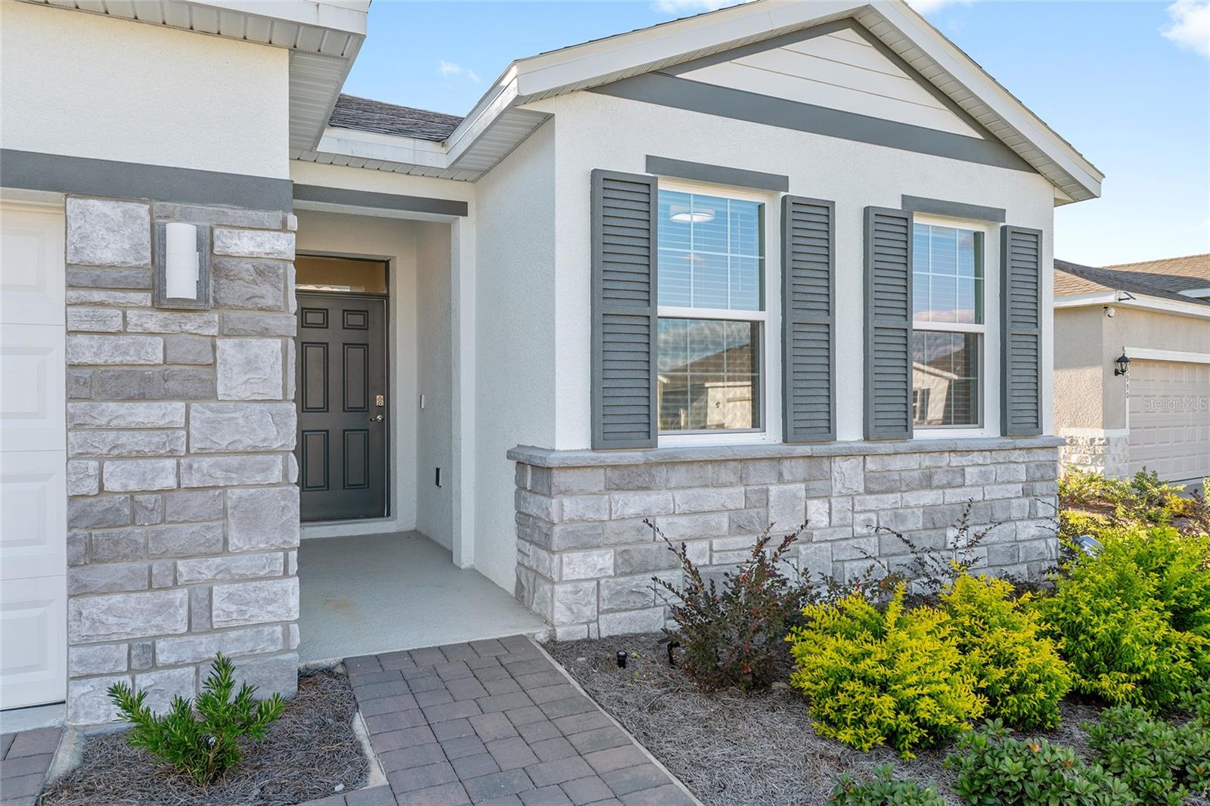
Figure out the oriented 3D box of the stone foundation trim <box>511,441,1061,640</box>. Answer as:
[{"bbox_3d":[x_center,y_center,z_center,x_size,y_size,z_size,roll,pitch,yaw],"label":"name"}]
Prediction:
[{"bbox_3d":[1.408,0.757,5.334,4.090,1.015,0.643,0,1,-25],"label":"stone foundation trim"}]

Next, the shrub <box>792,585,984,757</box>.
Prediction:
[{"bbox_3d":[1.156,1.049,3.319,0.784,0.603,0.744,0,0,0],"label":"shrub"}]

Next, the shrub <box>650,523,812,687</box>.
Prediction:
[{"bbox_3d":[0.594,0.935,3.800,0.703,0.764,0.663,0,0,0],"label":"shrub"}]

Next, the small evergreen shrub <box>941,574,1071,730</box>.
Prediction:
[{"bbox_3d":[1.765,1.057,3.600,0.683,0.583,0.683,0,1,-25],"label":"small evergreen shrub"}]

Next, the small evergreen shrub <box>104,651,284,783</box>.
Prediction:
[{"bbox_3d":[-1.423,1.088,2.818,0.563,0.432,0.502,0,1,-25],"label":"small evergreen shrub"}]

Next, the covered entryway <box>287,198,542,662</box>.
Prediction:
[{"bbox_3d":[-1.568,-0.113,5.492,1.296,2.573,3.497,0,1,-25],"label":"covered entryway"}]

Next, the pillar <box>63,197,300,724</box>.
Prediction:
[{"bbox_3d":[-1.815,0.231,3.541,0.854,2.095,0.452,0,1,-25],"label":"pillar"}]

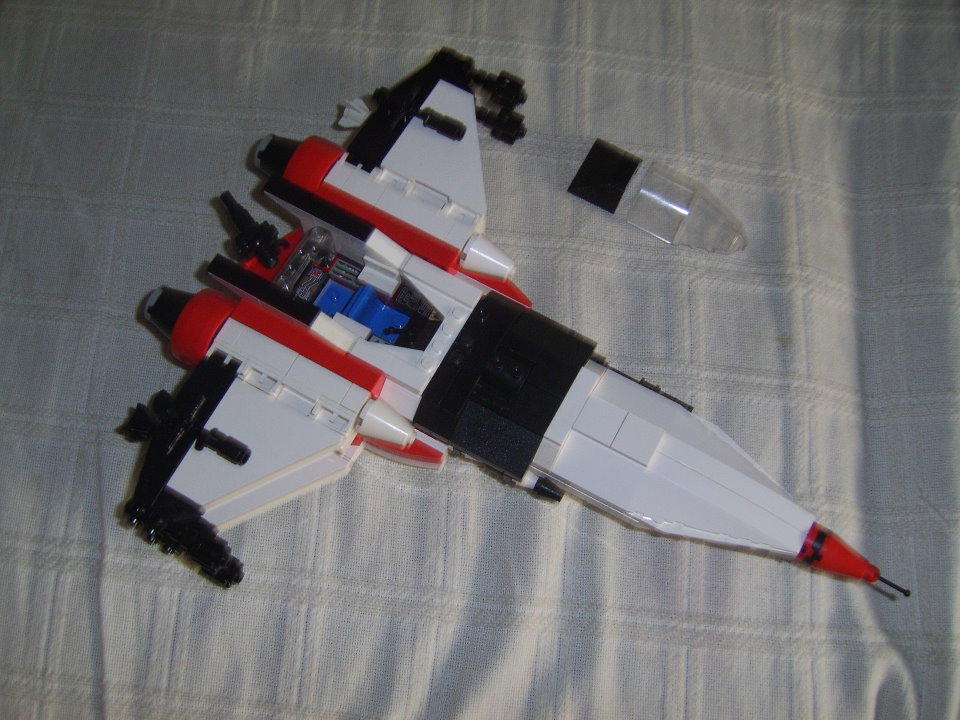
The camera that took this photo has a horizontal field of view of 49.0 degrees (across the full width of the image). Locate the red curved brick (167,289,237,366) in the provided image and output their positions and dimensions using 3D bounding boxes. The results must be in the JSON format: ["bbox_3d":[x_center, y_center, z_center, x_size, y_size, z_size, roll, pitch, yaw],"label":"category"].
[{"bbox_3d":[-0.109,-0.014,0.420,0.017,0.016,0.032,27,73,12],"label":"red curved brick"}]

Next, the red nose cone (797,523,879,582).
[{"bbox_3d":[0.136,0.075,0.397,0.028,0.016,0.016,27,73,12],"label":"red nose cone"}]

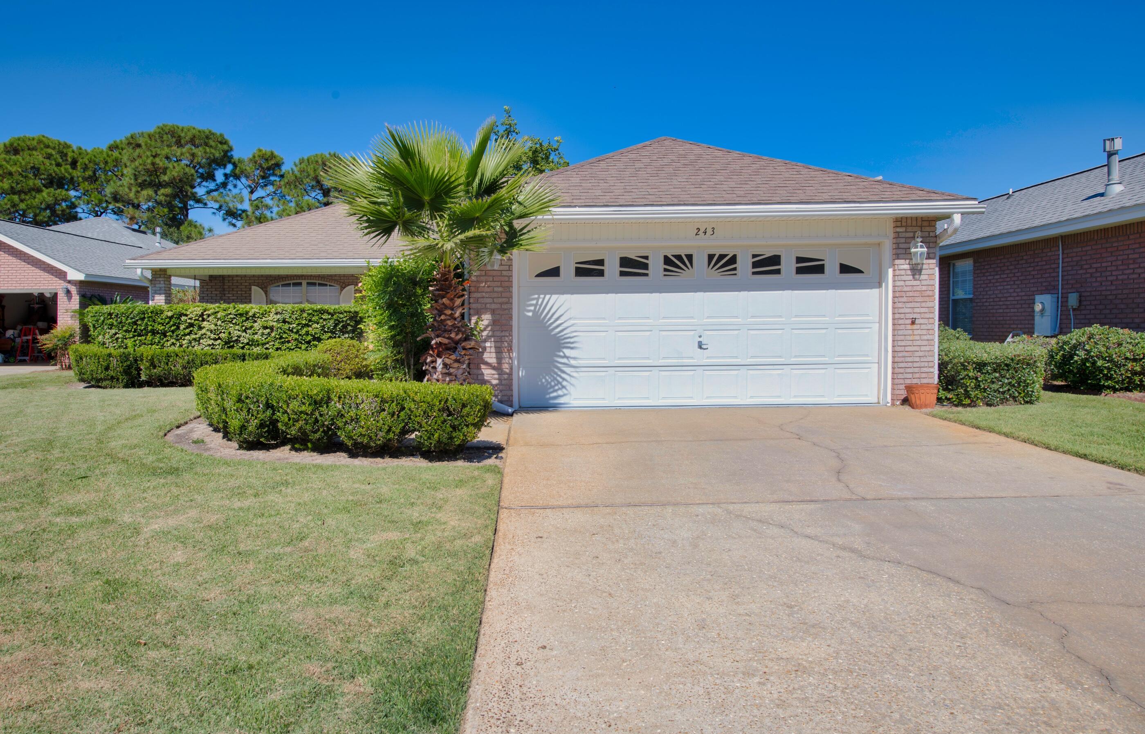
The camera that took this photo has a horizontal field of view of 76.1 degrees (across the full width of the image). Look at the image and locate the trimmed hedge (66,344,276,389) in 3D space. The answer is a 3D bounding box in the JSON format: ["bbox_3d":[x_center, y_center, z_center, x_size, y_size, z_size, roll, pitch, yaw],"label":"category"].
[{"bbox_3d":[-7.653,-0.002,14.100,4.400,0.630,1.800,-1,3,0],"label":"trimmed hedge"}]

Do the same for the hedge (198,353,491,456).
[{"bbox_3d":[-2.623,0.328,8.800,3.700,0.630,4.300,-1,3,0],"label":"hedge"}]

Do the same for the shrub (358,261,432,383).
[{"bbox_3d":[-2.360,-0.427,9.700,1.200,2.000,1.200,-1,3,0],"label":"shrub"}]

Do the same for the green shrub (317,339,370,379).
[{"bbox_3d":[-3.884,-0.049,12.400,0.950,0.880,0.950,-1,3,0],"label":"green shrub"}]

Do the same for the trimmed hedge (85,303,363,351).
[{"bbox_3d":[-7.408,-0.581,15.800,5.900,1.530,1.100,-1,3,0],"label":"trimmed hedge"}]

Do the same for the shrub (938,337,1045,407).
[{"bbox_3d":[5.496,0.052,10.150,1.450,0.770,1.350,-1,3,0],"label":"shrub"}]

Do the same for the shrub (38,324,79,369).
[{"bbox_3d":[-14.400,-0.550,20.600,1.200,1.300,1.100,0,2,0],"label":"shrub"}]

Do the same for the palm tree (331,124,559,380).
[{"bbox_3d":[-1.518,-1.129,8.600,2.720,3.550,2.600,-1,3,0],"label":"palm tree"}]

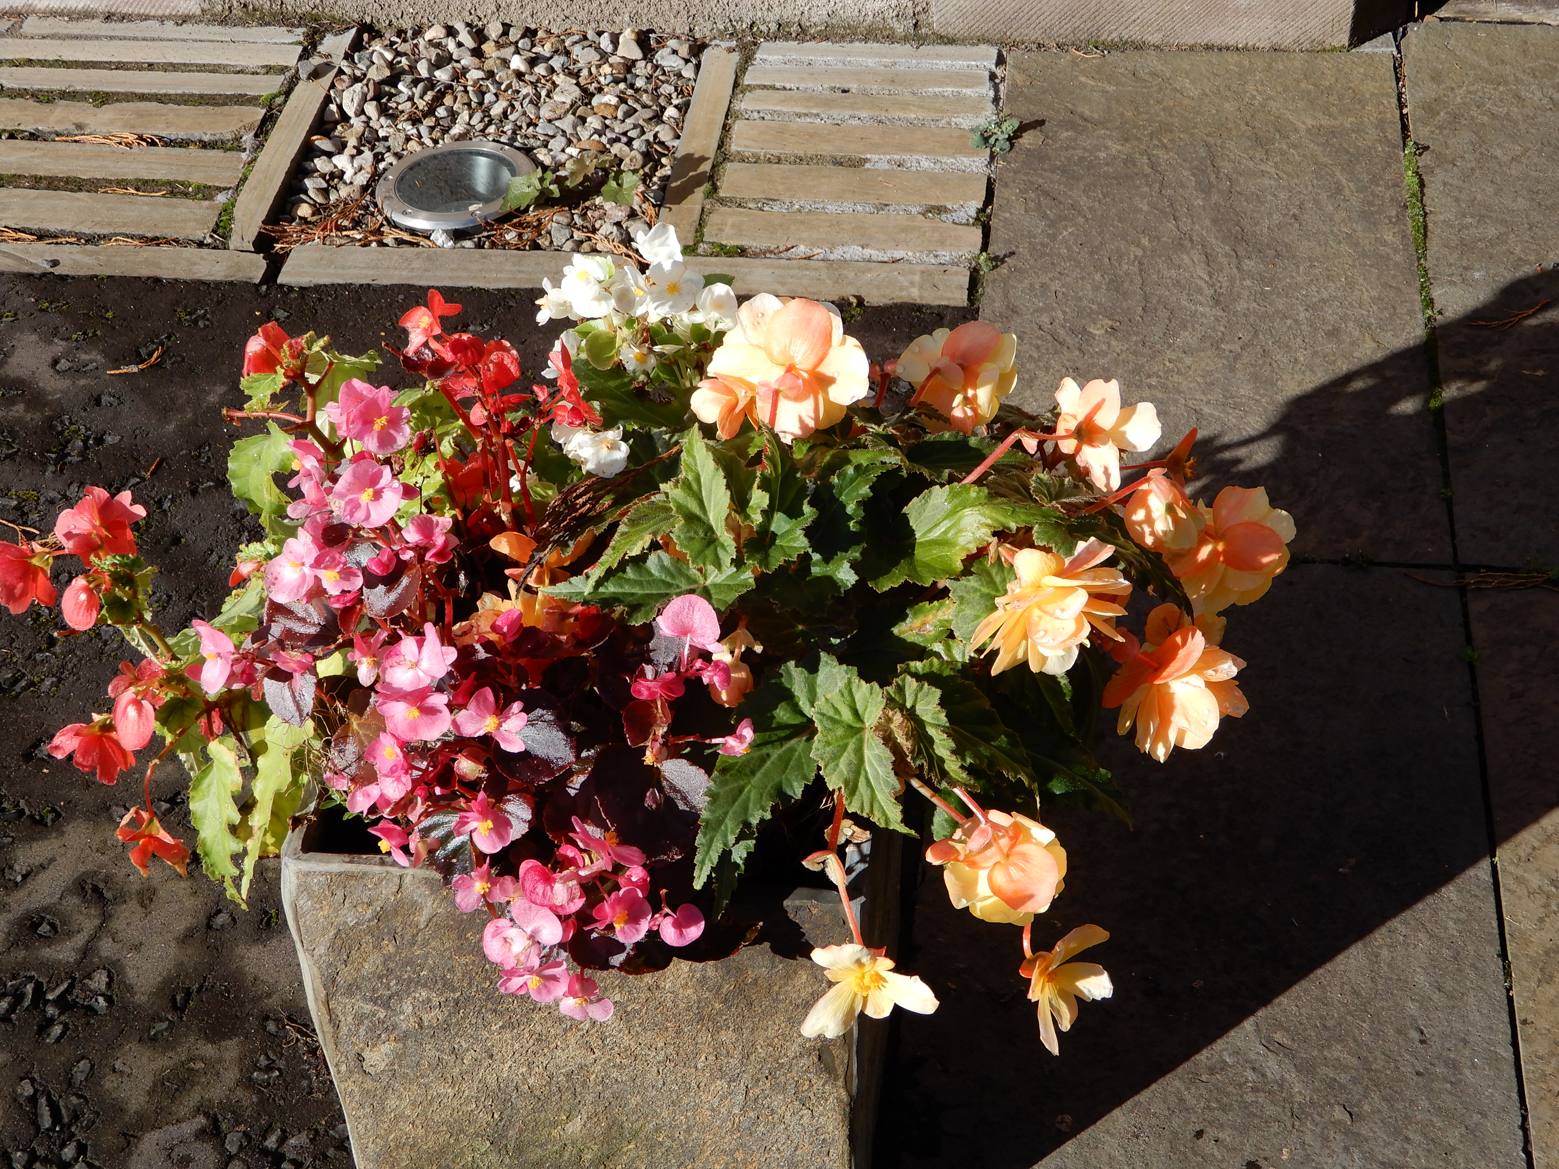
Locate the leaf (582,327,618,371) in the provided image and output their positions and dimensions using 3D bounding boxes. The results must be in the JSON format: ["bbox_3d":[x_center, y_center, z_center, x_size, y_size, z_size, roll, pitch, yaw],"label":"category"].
[{"bbox_3d":[-0.108,-0.141,1.349,0.020,0.025,0.009,3,10,7],"label":"leaf"}]

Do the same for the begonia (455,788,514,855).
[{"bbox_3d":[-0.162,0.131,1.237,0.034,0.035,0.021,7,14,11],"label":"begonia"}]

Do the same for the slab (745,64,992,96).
[{"bbox_3d":[0.104,-0.589,2.665,0.290,0.025,0.042,3,45,7],"label":"slab"}]

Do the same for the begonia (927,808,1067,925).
[{"bbox_3d":[0.117,0.152,1.217,0.075,0.058,0.065,-2,69,9],"label":"begonia"}]

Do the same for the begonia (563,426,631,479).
[{"bbox_3d":[-0.102,-0.075,1.267,0.036,0.022,0.030,0,69,-6],"label":"begonia"}]

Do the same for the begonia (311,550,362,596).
[{"bbox_3d":[-0.262,-0.007,1.330,0.032,0.030,0.017,-17,12,-11],"label":"begonia"}]

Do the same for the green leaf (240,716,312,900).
[{"bbox_3d":[-0.293,0.130,1.310,0.038,0.118,0.025,21,17,-10],"label":"green leaf"}]

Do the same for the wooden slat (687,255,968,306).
[{"bbox_3d":[0.044,-0.307,2.384,0.311,0.035,0.063,4,46,6],"label":"wooden slat"}]

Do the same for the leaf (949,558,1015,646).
[{"bbox_3d":[0.111,0.009,1.212,0.043,0.016,0.050,0,81,9],"label":"leaf"}]

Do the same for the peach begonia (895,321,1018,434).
[{"bbox_3d":[0.102,-0.118,1.288,0.071,0.067,0.048,0,21,9],"label":"peach begonia"}]

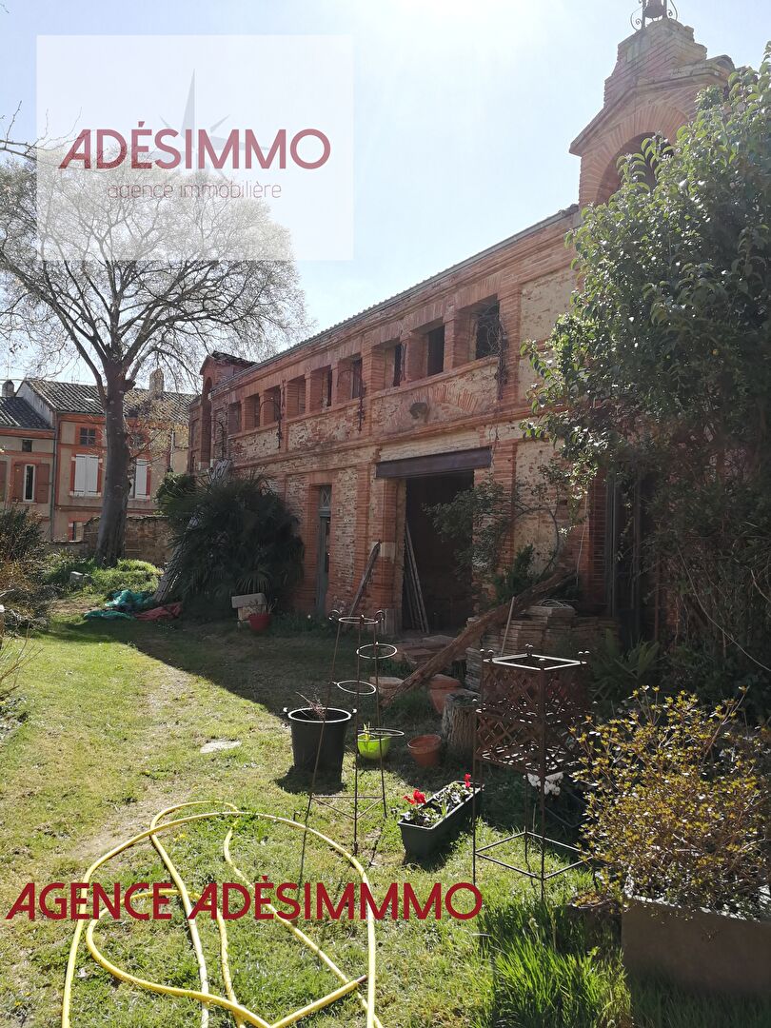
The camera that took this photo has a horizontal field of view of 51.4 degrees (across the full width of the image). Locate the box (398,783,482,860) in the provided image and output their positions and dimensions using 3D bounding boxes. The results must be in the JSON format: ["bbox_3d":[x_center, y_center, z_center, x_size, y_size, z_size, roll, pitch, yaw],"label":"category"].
[{"bbox_3d":[0.314,1.626,4.280,0.180,0.172,0.765,1,-2,26],"label":"box"}]

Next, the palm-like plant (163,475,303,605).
[{"bbox_3d":[-3.100,0.530,16.300,2.600,2.750,2.800,2,-2,-29],"label":"palm-like plant"}]

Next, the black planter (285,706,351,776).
[{"bbox_3d":[-0.445,1.543,5.440,0.440,0.355,0.430,2,-2,0],"label":"black planter"}]

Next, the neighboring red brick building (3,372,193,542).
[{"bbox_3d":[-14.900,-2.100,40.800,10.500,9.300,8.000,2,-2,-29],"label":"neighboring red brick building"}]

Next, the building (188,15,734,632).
[{"bbox_3d":[1.569,-1.566,18.465,7.000,7.600,21.285,3,-2,-29],"label":"building"}]

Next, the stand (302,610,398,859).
[{"bbox_3d":[-0.170,1.100,4.200,0.470,1.190,0.420,2,-2,0],"label":"stand"}]

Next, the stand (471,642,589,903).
[{"bbox_3d":[0.755,1.232,4.009,0.410,1.110,0.410,3,-2,-43],"label":"stand"}]

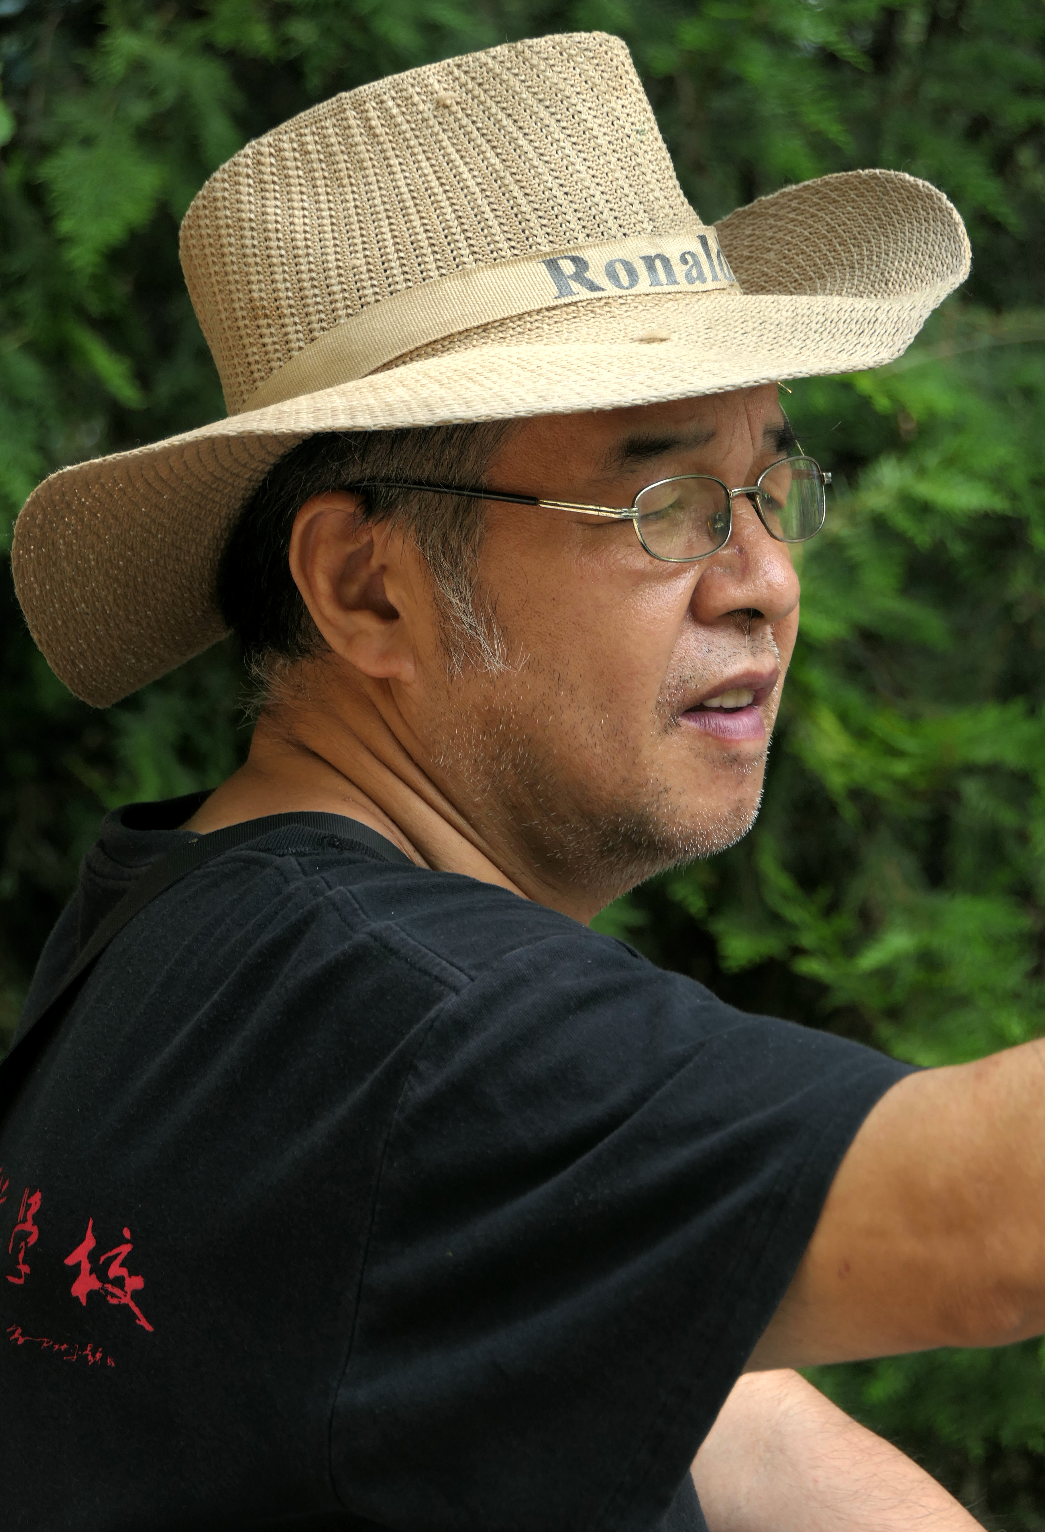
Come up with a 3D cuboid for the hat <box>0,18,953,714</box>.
[{"bbox_3d":[-0.023,-0.151,2.570,0.350,0.185,0.325,-14,5,35],"label":"hat"}]

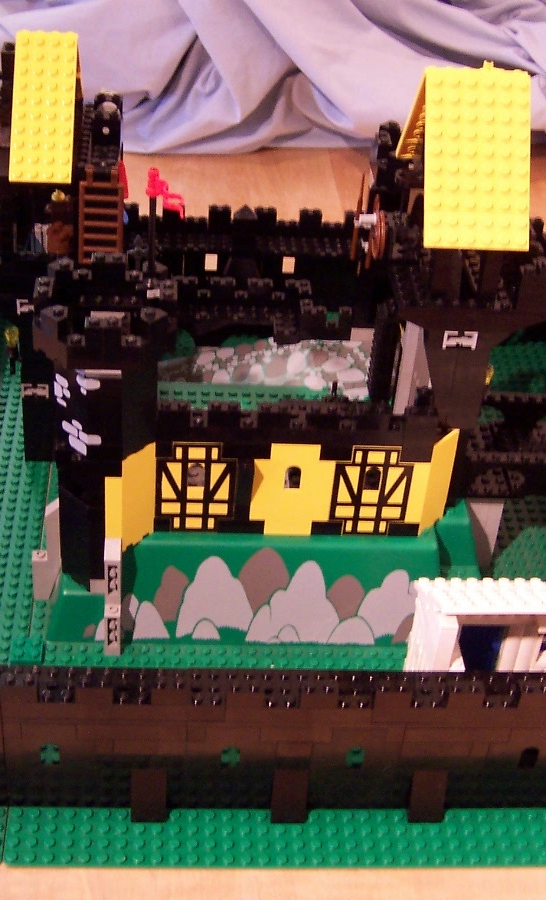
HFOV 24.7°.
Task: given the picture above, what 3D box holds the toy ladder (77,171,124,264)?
[{"bbox_3d":[-0.092,-0.125,0.665,0.024,0.053,0.004,2,19,-5],"label":"toy ladder"}]

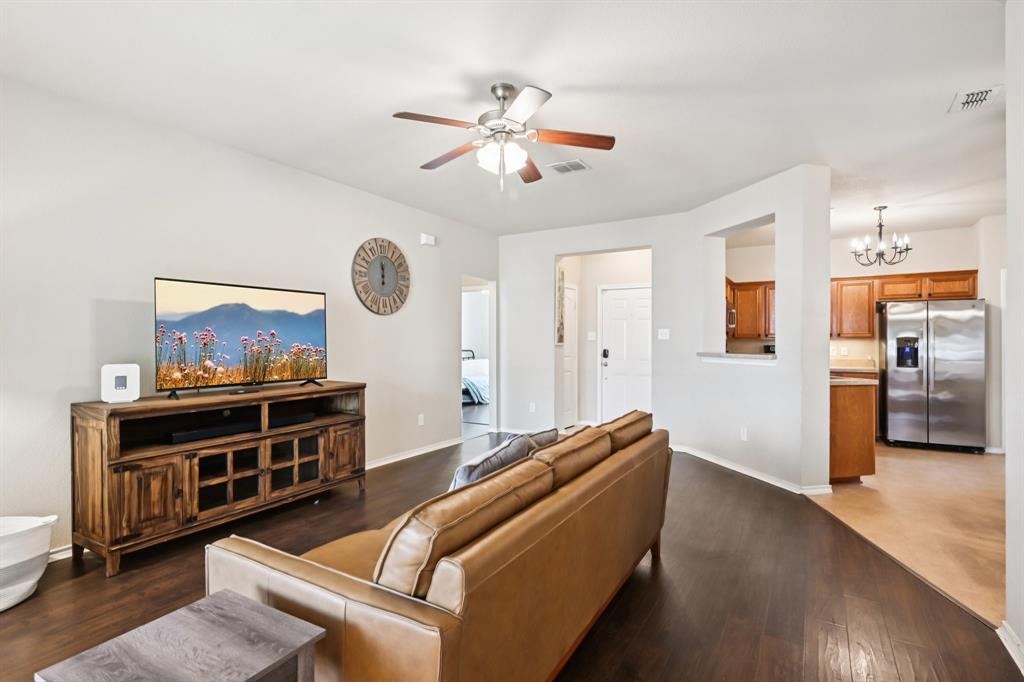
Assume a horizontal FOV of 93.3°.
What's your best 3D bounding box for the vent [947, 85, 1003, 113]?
[{"bbox_3d":[2.811,-1.455,2.931,0.224,0.025,0.303,0,0,32],"label":"vent"}]

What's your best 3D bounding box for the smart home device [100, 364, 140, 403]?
[{"bbox_3d":[-2.459,0.264,3.034,0.099,0.237,0.189,0,0,44],"label":"smart home device"}]

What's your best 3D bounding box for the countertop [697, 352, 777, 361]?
[{"bbox_3d":[2.384,0.147,4.890,0.358,0.042,1.203,0,0,-13],"label":"countertop"}]

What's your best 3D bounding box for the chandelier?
[{"bbox_3d":[4.105,-1.146,5.385,0.557,0.666,0.557,0,0,32],"label":"chandelier"}]

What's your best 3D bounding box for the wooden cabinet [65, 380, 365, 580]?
[{"bbox_3d":[-1.948,0.836,3.549,0.477,0.916,1.839,0,0,32],"label":"wooden cabinet"}]

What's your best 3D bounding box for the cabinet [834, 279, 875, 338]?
[{"bbox_3d":[4.768,-0.456,6.733,0.432,0.849,0.323,0,0,32],"label":"cabinet"}]

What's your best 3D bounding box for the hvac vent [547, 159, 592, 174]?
[{"bbox_3d":[0.493,-1.454,4.086,0.298,0.025,0.278,0,0,32],"label":"hvac vent"}]

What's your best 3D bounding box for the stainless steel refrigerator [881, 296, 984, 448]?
[{"bbox_3d":[5.114,0.396,5.949,0.870,1.754,0.825,0,0,32],"label":"stainless steel refrigerator"}]

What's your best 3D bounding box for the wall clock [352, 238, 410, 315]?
[{"bbox_3d":[-1.330,-0.659,4.987,0.050,0.776,0.776,0,0,32],"label":"wall clock"}]

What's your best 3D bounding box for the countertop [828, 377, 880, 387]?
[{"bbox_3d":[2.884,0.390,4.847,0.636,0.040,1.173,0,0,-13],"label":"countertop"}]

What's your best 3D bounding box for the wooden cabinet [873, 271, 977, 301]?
[{"bbox_3d":[5.376,-0.695,6.349,1.024,0.378,0.338,0,0,32],"label":"wooden cabinet"}]

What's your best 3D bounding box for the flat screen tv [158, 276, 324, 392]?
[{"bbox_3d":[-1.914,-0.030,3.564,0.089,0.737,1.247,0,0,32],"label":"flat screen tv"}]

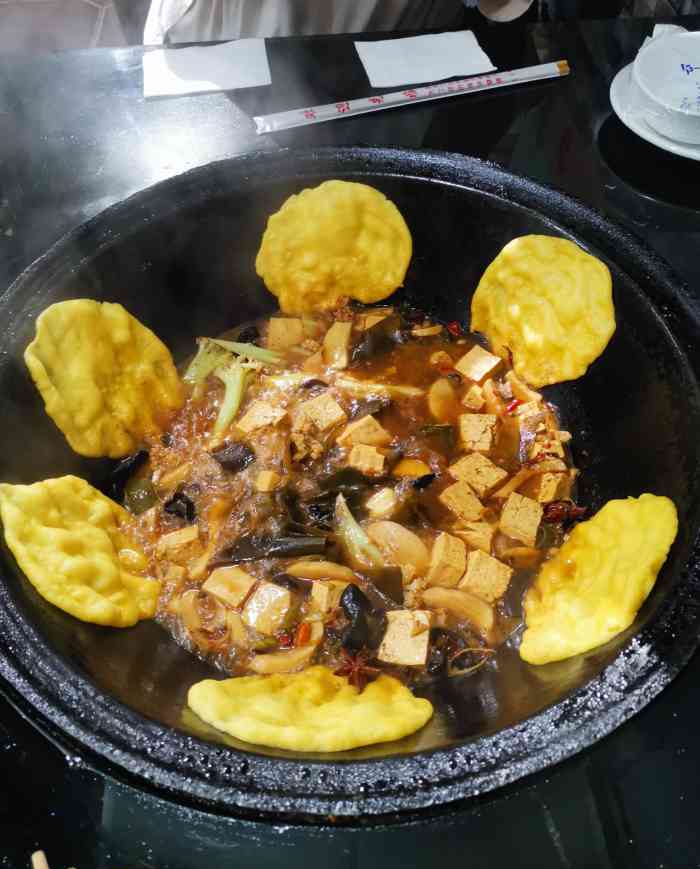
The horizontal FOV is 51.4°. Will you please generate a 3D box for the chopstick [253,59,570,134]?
[{"bbox_3d":[0.053,-0.261,0.561,0.257,0.009,0.019,-15,56,-9],"label":"chopstick"}]

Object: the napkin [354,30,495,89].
[{"bbox_3d":[0.062,-0.316,0.604,0.103,0.004,0.072,-10,55,-6],"label":"napkin"}]

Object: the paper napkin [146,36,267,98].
[{"bbox_3d":[-0.118,-0.305,0.600,0.103,0.004,0.074,-9,55,-5],"label":"paper napkin"}]

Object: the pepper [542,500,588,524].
[{"bbox_3d":[0.130,0.047,0.437,0.033,0.013,0.014,7,55,6],"label":"pepper"}]

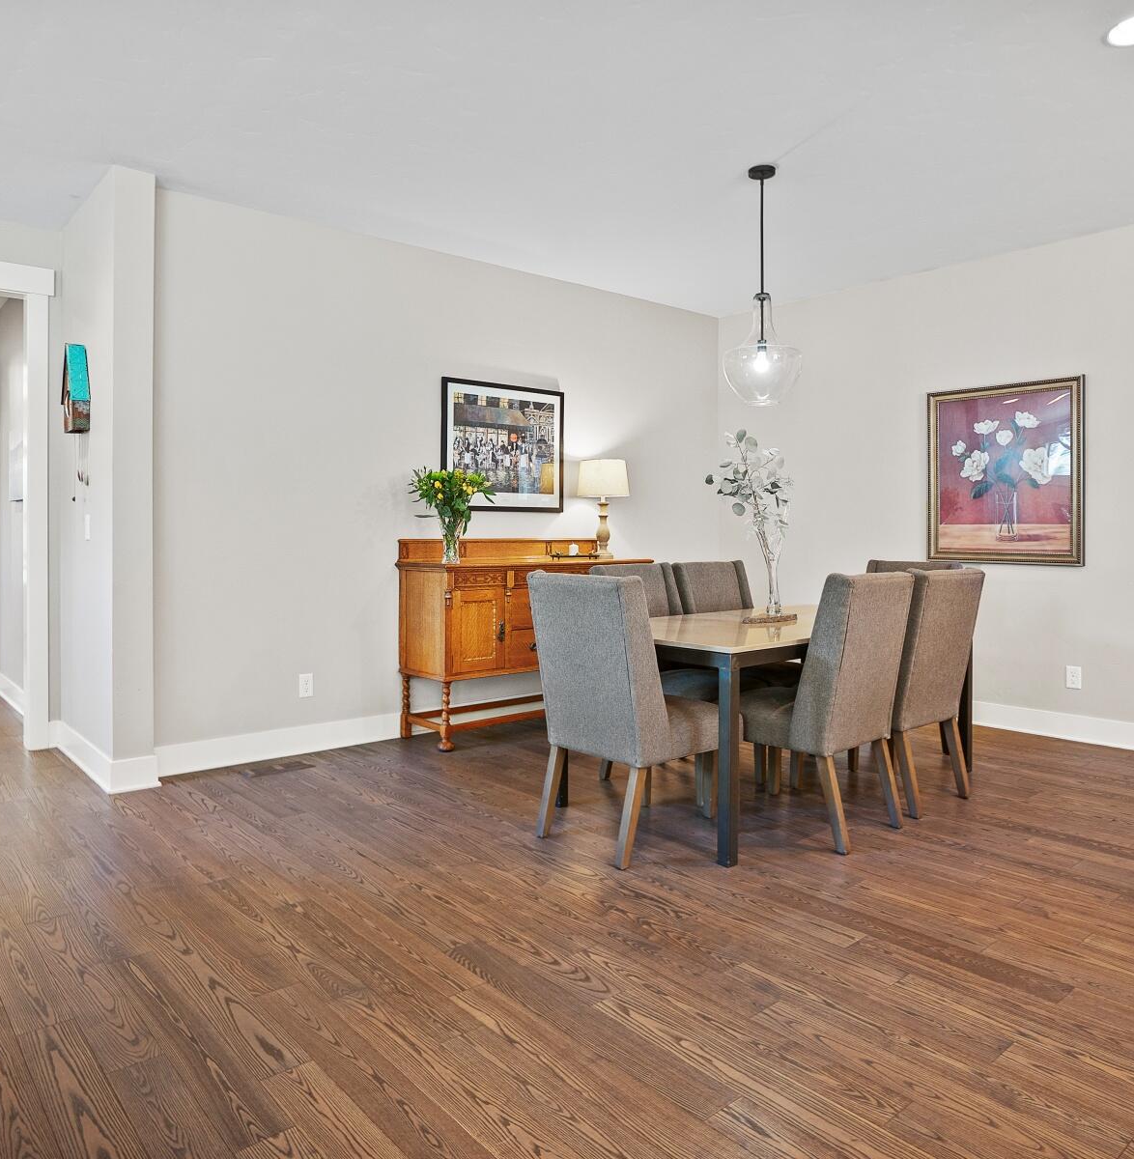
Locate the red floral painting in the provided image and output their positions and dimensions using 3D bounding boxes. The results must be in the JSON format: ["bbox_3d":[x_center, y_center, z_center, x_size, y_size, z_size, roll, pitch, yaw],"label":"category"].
[{"bbox_3d":[2.482,-0.592,4.670,0.040,1.020,0.830,-2,3,-42],"label":"red floral painting"}]

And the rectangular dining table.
[{"bbox_3d":[0.983,0.587,3.793,1.870,0.755,0.900,-3,4,-40],"label":"rectangular dining table"}]

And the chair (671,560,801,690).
[{"bbox_3d":[0.925,0.405,4.100,0.475,0.985,0.640,-2,3,-42],"label":"chair"}]

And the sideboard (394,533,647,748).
[{"bbox_3d":[-0.190,0.329,4.983,1.570,1.140,0.450,-2,4,-38],"label":"sideboard"}]

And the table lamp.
[{"bbox_3d":[0.232,-0.451,5.282,0.330,0.642,0.330,0,3,0],"label":"table lamp"}]

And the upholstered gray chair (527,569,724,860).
[{"bbox_3d":[0.255,0.465,3.080,0.640,0.985,0.475,-2,3,-42],"label":"upholstered gray chair"}]

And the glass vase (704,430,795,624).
[{"bbox_3d":[0.899,-0.268,4.031,0.420,0.925,0.380,-3,4,-41],"label":"glass vase"}]

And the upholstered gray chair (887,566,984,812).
[{"bbox_3d":[1.425,0.459,3.699,0.490,1.020,0.640,-2,4,-37],"label":"upholstered gray chair"}]

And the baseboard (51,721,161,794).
[{"bbox_3d":[-2.354,0.871,4.171,0.242,0.145,1.136,-3,4,-41],"label":"baseboard"}]

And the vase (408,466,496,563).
[{"bbox_3d":[-0.643,-0.356,4.556,0.460,0.536,0.430,0,3,0],"label":"vase"}]

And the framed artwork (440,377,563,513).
[{"bbox_3d":[-0.362,-0.807,5.066,0.889,0.770,0.030,-2,4,-37],"label":"framed artwork"}]

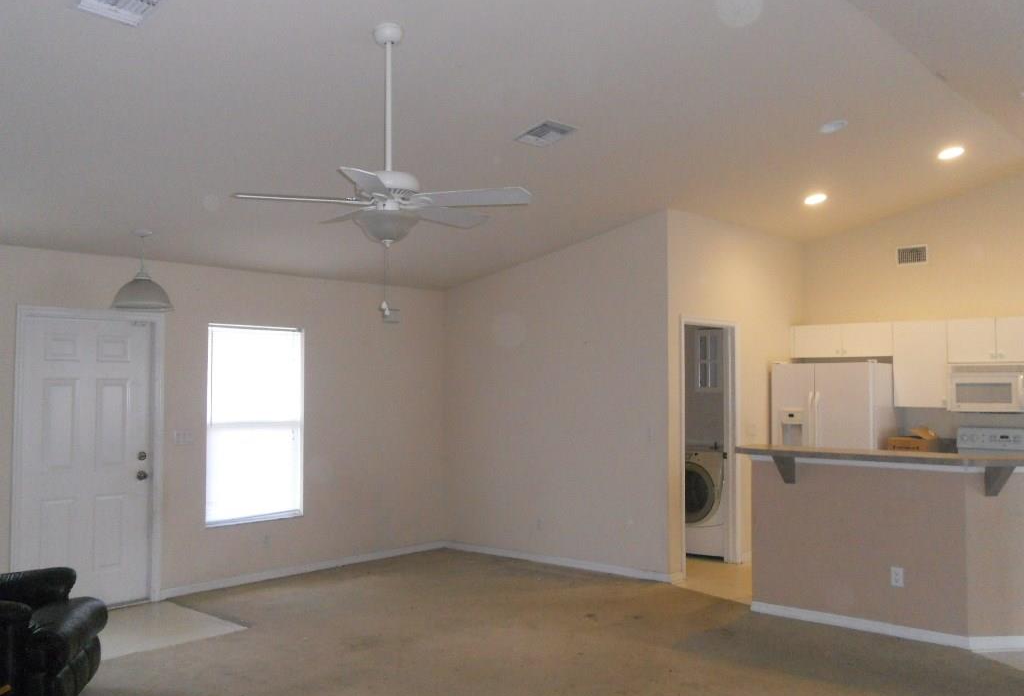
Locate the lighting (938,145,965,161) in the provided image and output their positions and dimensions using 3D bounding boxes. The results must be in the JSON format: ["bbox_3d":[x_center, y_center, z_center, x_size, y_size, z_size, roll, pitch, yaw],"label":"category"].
[{"bbox_3d":[3.326,-1.468,7.172,0.200,0.030,0.200,-17,-13,41],"label":"lighting"}]

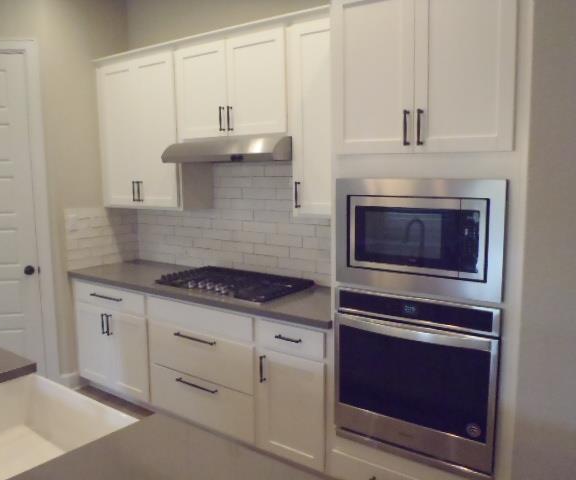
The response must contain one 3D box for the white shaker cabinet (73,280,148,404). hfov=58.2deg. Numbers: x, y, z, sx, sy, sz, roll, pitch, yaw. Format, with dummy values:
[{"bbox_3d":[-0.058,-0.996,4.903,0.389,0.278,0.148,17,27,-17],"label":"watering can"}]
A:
[{"bbox_3d":[-1.089,0.672,3.948,0.848,0.798,0.632,5,9,36],"label":"white shaker cabinet"}]

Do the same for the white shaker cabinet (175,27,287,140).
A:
[{"bbox_3d":[-0.290,-0.959,3.331,0.927,0.590,0.320,5,9,36],"label":"white shaker cabinet"}]

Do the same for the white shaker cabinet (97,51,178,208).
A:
[{"bbox_3d":[-1.009,-0.779,3.887,0.898,1.075,0.320,5,9,36],"label":"white shaker cabinet"}]

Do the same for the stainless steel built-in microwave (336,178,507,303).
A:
[{"bbox_3d":[0.665,-0.039,2.423,0.765,0.490,0.440,5,9,36],"label":"stainless steel built-in microwave"}]

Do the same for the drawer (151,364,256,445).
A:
[{"bbox_3d":[-0.412,0.964,3.393,0.898,0.288,0.480,5,9,36],"label":"drawer"}]

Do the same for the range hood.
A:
[{"bbox_3d":[-0.318,-0.575,3.310,0.912,0.150,0.470,5,9,36],"label":"range hood"}]

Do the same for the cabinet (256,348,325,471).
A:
[{"bbox_3d":[0.170,0.869,2.998,0.456,0.601,0.550,5,9,36],"label":"cabinet"}]

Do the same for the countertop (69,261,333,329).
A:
[{"bbox_3d":[-0.534,0.307,3.487,2.321,0.040,0.634,5,9,36],"label":"countertop"}]

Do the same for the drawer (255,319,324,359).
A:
[{"bbox_3d":[0.139,0.491,2.909,0.445,0.135,0.460,5,9,36],"label":"drawer"}]

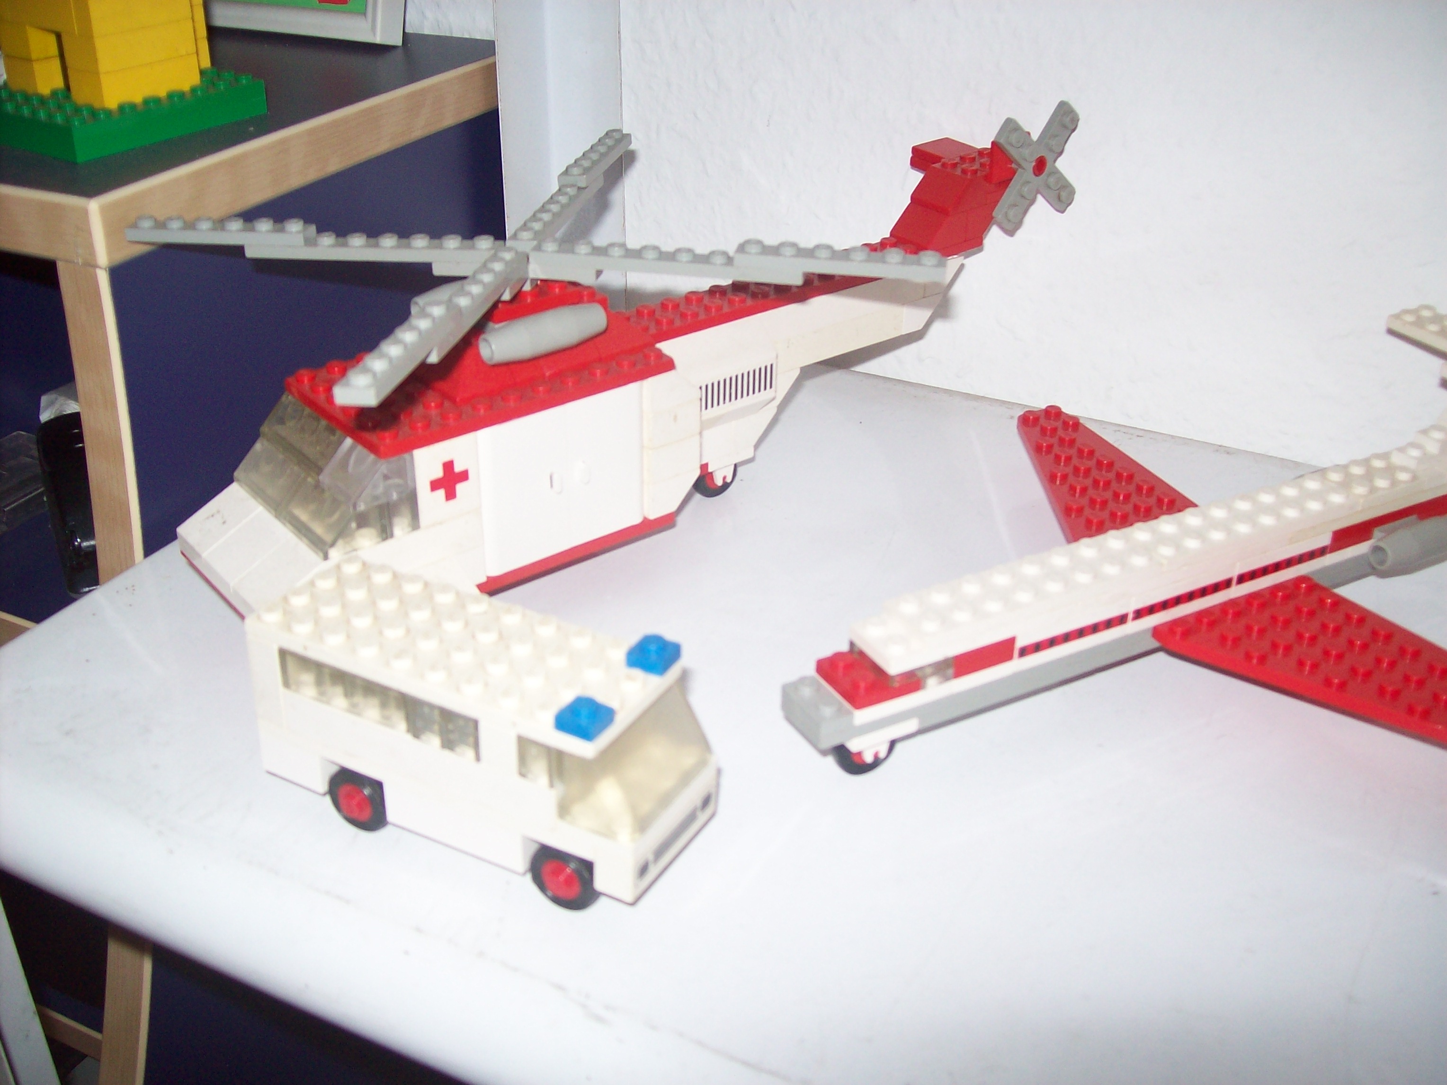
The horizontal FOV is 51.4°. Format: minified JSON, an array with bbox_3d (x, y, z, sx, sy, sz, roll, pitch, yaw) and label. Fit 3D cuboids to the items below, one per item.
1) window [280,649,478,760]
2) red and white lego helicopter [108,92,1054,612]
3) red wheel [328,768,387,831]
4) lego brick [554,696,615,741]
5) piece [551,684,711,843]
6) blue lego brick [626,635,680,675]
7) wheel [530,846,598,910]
[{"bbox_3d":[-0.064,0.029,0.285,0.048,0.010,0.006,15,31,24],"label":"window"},{"bbox_3d":[-0.007,-0.053,0.398,0.269,0.098,0.162,-21,36,-34],"label":"red and white lego helicopter"},{"bbox_3d":[-0.072,0.049,0.300,0.014,0.014,0.005,15,31,24],"label":"red wheel"},{"bbox_3d":[-0.024,0.031,0.263,0.008,0.005,0.008,15,31,24],"label":"lego brick"},{"bbox_3d":[-0.016,0.038,0.277,0.016,0.016,0.032,15,31,24],"label":"piece"},{"bbox_3d":[-0.013,0.021,0.282,0.008,0.005,0.008,15,31,24],"label":"blue lego brick"},{"bbox_3d":[-0.029,0.061,0.280,0.014,0.014,0.005,15,31,24],"label":"wheel"}]

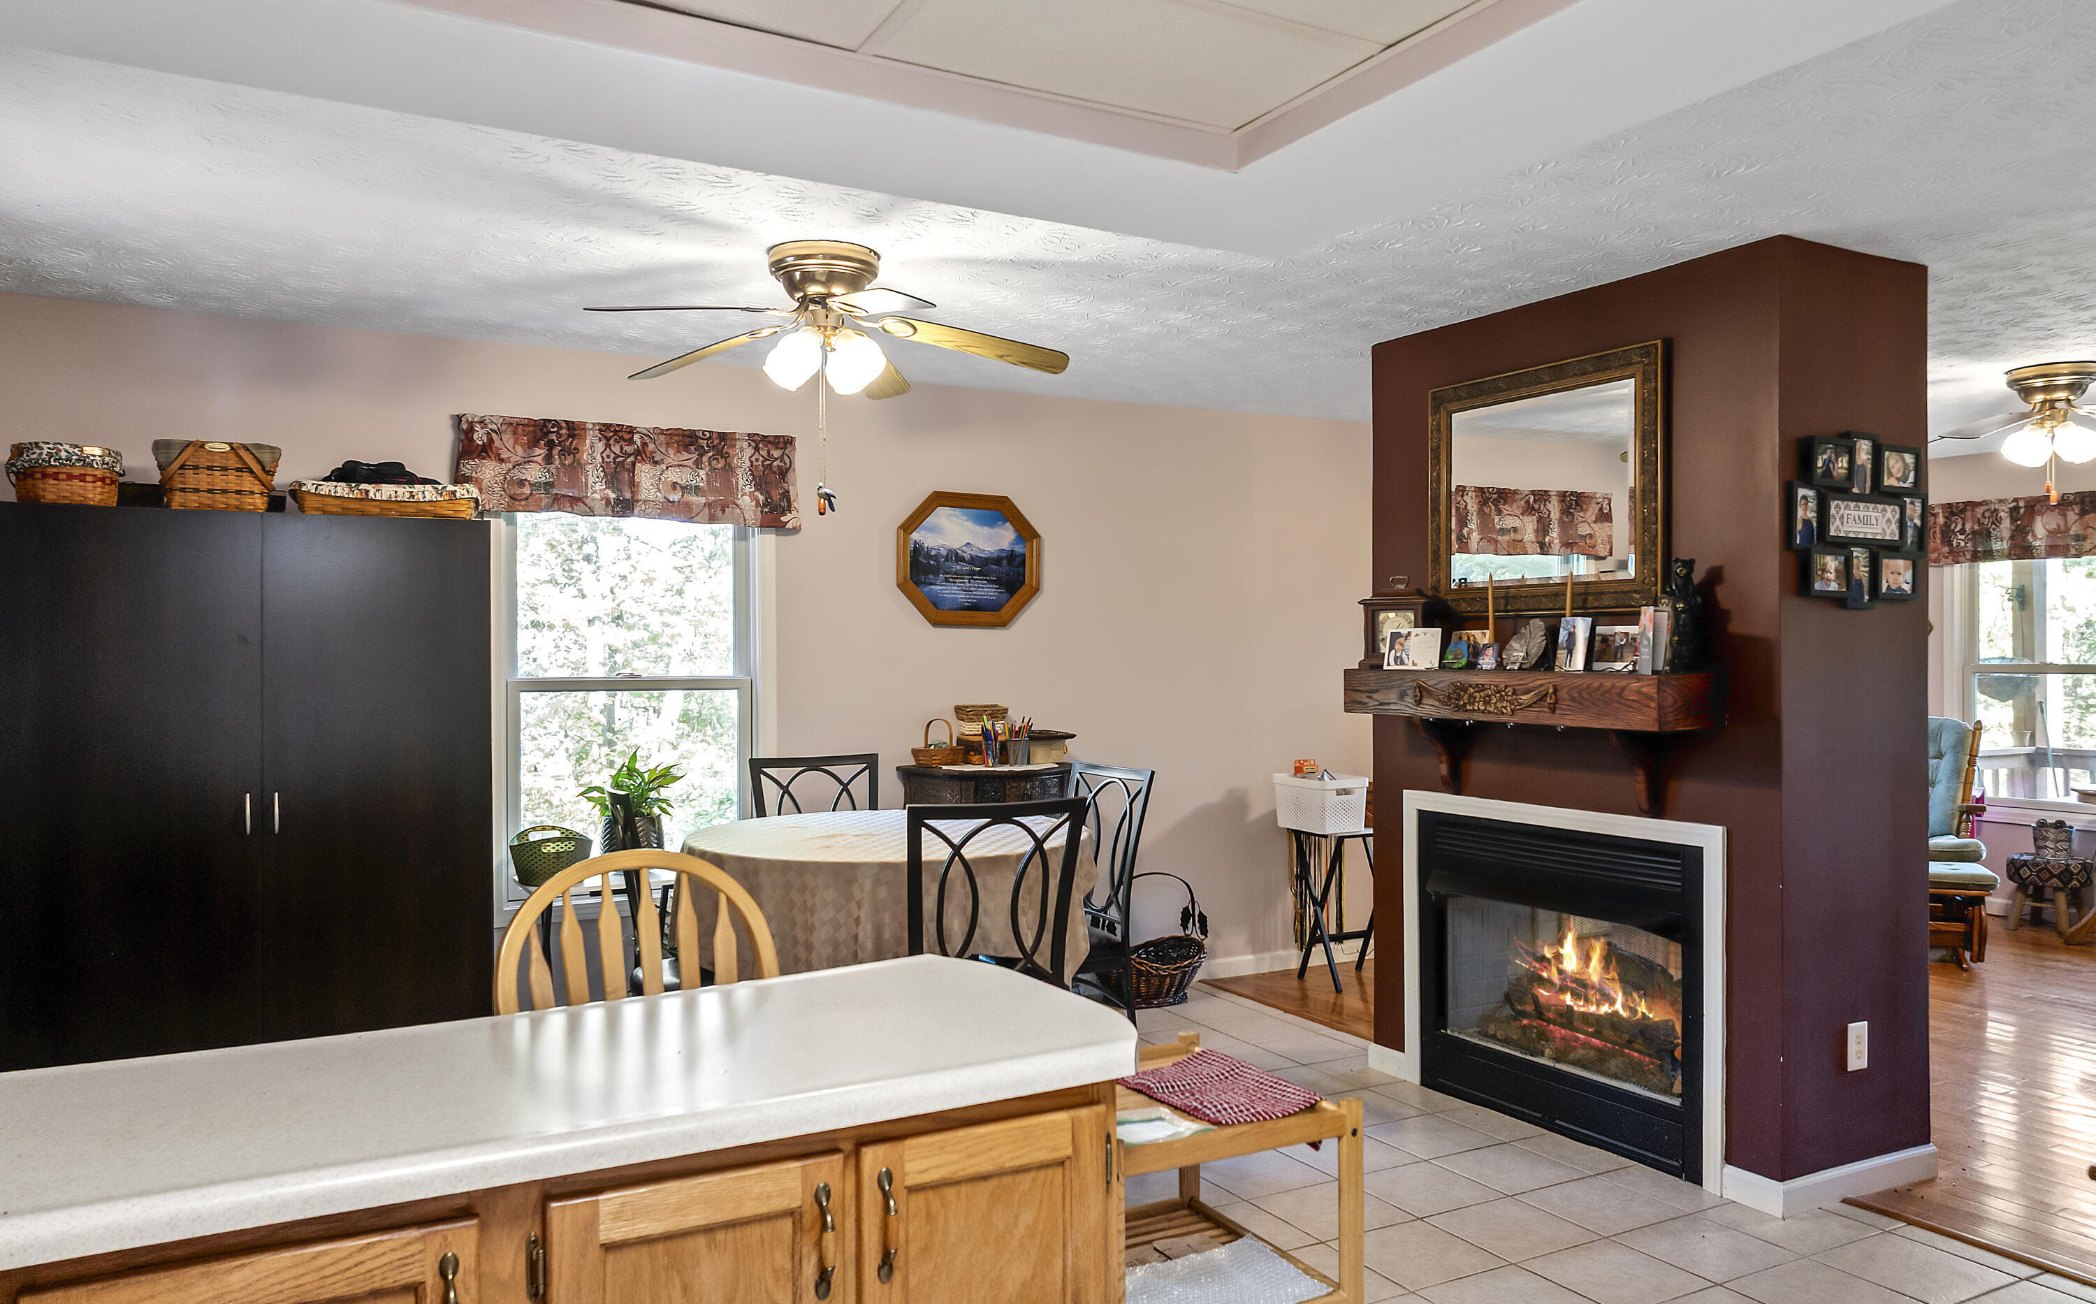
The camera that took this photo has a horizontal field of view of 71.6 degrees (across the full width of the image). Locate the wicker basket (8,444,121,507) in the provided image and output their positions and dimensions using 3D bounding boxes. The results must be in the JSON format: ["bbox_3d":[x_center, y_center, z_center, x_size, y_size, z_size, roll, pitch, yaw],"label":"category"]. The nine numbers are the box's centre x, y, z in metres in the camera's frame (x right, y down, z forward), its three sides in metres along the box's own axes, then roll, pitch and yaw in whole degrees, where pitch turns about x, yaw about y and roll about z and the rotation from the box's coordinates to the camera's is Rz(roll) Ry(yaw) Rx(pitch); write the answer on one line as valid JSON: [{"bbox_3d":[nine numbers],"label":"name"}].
[{"bbox_3d":[-2.724,-0.479,4.031,0.260,0.180,0.220,0,0,-28],"label":"wicker basket"}]

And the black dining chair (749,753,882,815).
[{"bbox_3d":[-0.678,0.884,4.728,0.460,1.060,0.530,0,0,-28],"label":"black dining chair"}]

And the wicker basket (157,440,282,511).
[{"bbox_3d":[-2.339,-0.492,4.091,0.310,0.200,0.200,0,0,-29],"label":"wicker basket"}]

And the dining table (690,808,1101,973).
[{"bbox_3d":[-0.432,0.957,4.029,1.140,0.914,1.140,0,0,-28],"label":"dining table"}]

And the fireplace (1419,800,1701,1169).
[{"bbox_3d":[1.619,0.960,4.362,0.360,0.890,1.060,0,0,-29],"label":"fireplace"}]

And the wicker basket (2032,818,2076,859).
[{"bbox_3d":[5.024,0.933,7.259,0.190,0.200,0.190,0,0,-29],"label":"wicker basket"}]

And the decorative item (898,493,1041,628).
[{"bbox_3d":[-0.304,-0.354,5.661,0.618,0.518,0.032,0,0,-28],"label":"decorative item"}]

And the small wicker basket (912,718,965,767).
[{"bbox_3d":[-0.412,0.337,5.400,0.176,0.175,0.130,0,0,-28],"label":"small wicker basket"}]

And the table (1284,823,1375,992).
[{"bbox_3d":[1.291,1.074,6.168,0.470,0.655,0.330,0,0,-28],"label":"table"}]

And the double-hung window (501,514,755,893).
[{"bbox_3d":[-1.454,0.115,5.071,0.880,1.430,0.100,0,0,-29],"label":"double-hung window"}]

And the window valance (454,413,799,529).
[{"bbox_3d":[-1.413,-0.611,5.005,1.170,0.345,0.090,0,0,-29],"label":"window valance"}]

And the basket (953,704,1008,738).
[{"bbox_3d":[-0.255,0.257,5.518,0.200,0.117,0.140,0,0,-28],"label":"basket"}]

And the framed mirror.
[{"bbox_3d":[1.443,-0.471,4.269,0.035,0.718,0.870,0,0,-28],"label":"framed mirror"}]

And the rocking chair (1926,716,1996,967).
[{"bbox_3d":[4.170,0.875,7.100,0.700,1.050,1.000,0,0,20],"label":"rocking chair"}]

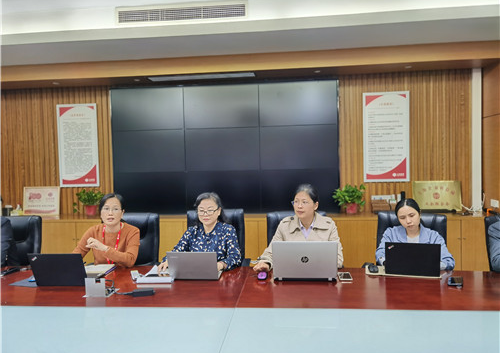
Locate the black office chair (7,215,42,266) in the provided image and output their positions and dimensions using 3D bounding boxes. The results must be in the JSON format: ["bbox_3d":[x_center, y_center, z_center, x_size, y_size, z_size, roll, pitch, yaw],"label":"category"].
[{"bbox_3d":[-1.942,0.879,2.961,0.640,1.080,0.680,-1,2,5],"label":"black office chair"}]

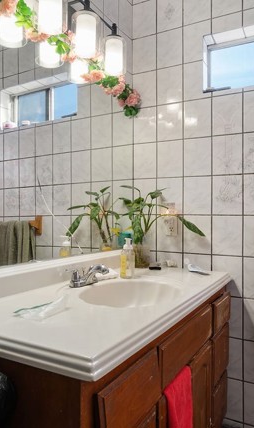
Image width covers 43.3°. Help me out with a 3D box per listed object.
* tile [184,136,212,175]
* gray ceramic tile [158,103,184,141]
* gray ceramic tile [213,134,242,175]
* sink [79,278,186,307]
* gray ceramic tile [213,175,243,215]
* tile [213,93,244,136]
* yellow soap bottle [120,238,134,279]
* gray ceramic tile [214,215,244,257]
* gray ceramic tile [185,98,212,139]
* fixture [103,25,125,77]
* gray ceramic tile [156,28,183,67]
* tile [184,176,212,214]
[{"bbox_3d":[0.386,-0.302,1.740,0.152,0.204,0.010,0,0,29],"label":"tile"},{"bbox_3d":[0.238,-0.501,1.764,0.150,0.201,0.010,0,-1,27],"label":"gray ceramic tile"},{"bbox_3d":[0.523,-0.302,1.665,0.152,0.204,0.010,0,0,29],"label":"gray ceramic tile"},{"bbox_3d":[0.012,0.348,1.163,0.345,0.140,0.430,0,-1,27],"label":"sink"},{"bbox_3d":[0.507,-0.095,1.620,0.150,0.201,0.010,0,-1,27],"label":"gray ceramic tile"},{"bbox_3d":[0.510,-0.501,1.625,0.150,0.201,0.010,0,-1,27],"label":"tile"},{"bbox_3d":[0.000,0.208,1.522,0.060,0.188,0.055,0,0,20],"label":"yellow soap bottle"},{"bbox_3d":[0.519,0.113,1.653,0.152,0.204,0.010,0,-1,27],"label":"gray ceramic tile"},{"bbox_3d":[0.374,-0.501,1.695,0.150,0.201,0.010,0,-1,27],"label":"gray ceramic tile"},{"bbox_3d":[-0.058,-0.781,1.531,0.108,0.248,0.108,0,0,0],"label":"fixture"},{"bbox_3d":[0.245,-0.929,1.804,0.152,0.204,0.010,0,-1,27],"label":"gray ceramic tile"},{"bbox_3d":[0.386,-0.093,1.740,0.152,0.204,0.010,0,0,29],"label":"tile"}]

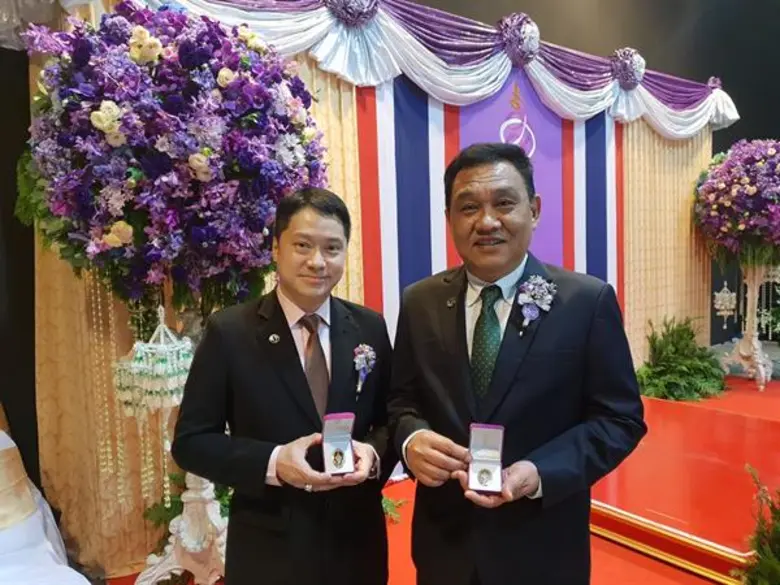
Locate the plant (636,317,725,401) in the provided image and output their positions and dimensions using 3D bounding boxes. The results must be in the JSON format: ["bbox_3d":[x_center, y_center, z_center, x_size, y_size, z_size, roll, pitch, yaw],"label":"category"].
[{"bbox_3d":[2.655,0.611,5.407,0.800,0.700,0.600,-4,4,-35],"label":"plant"}]

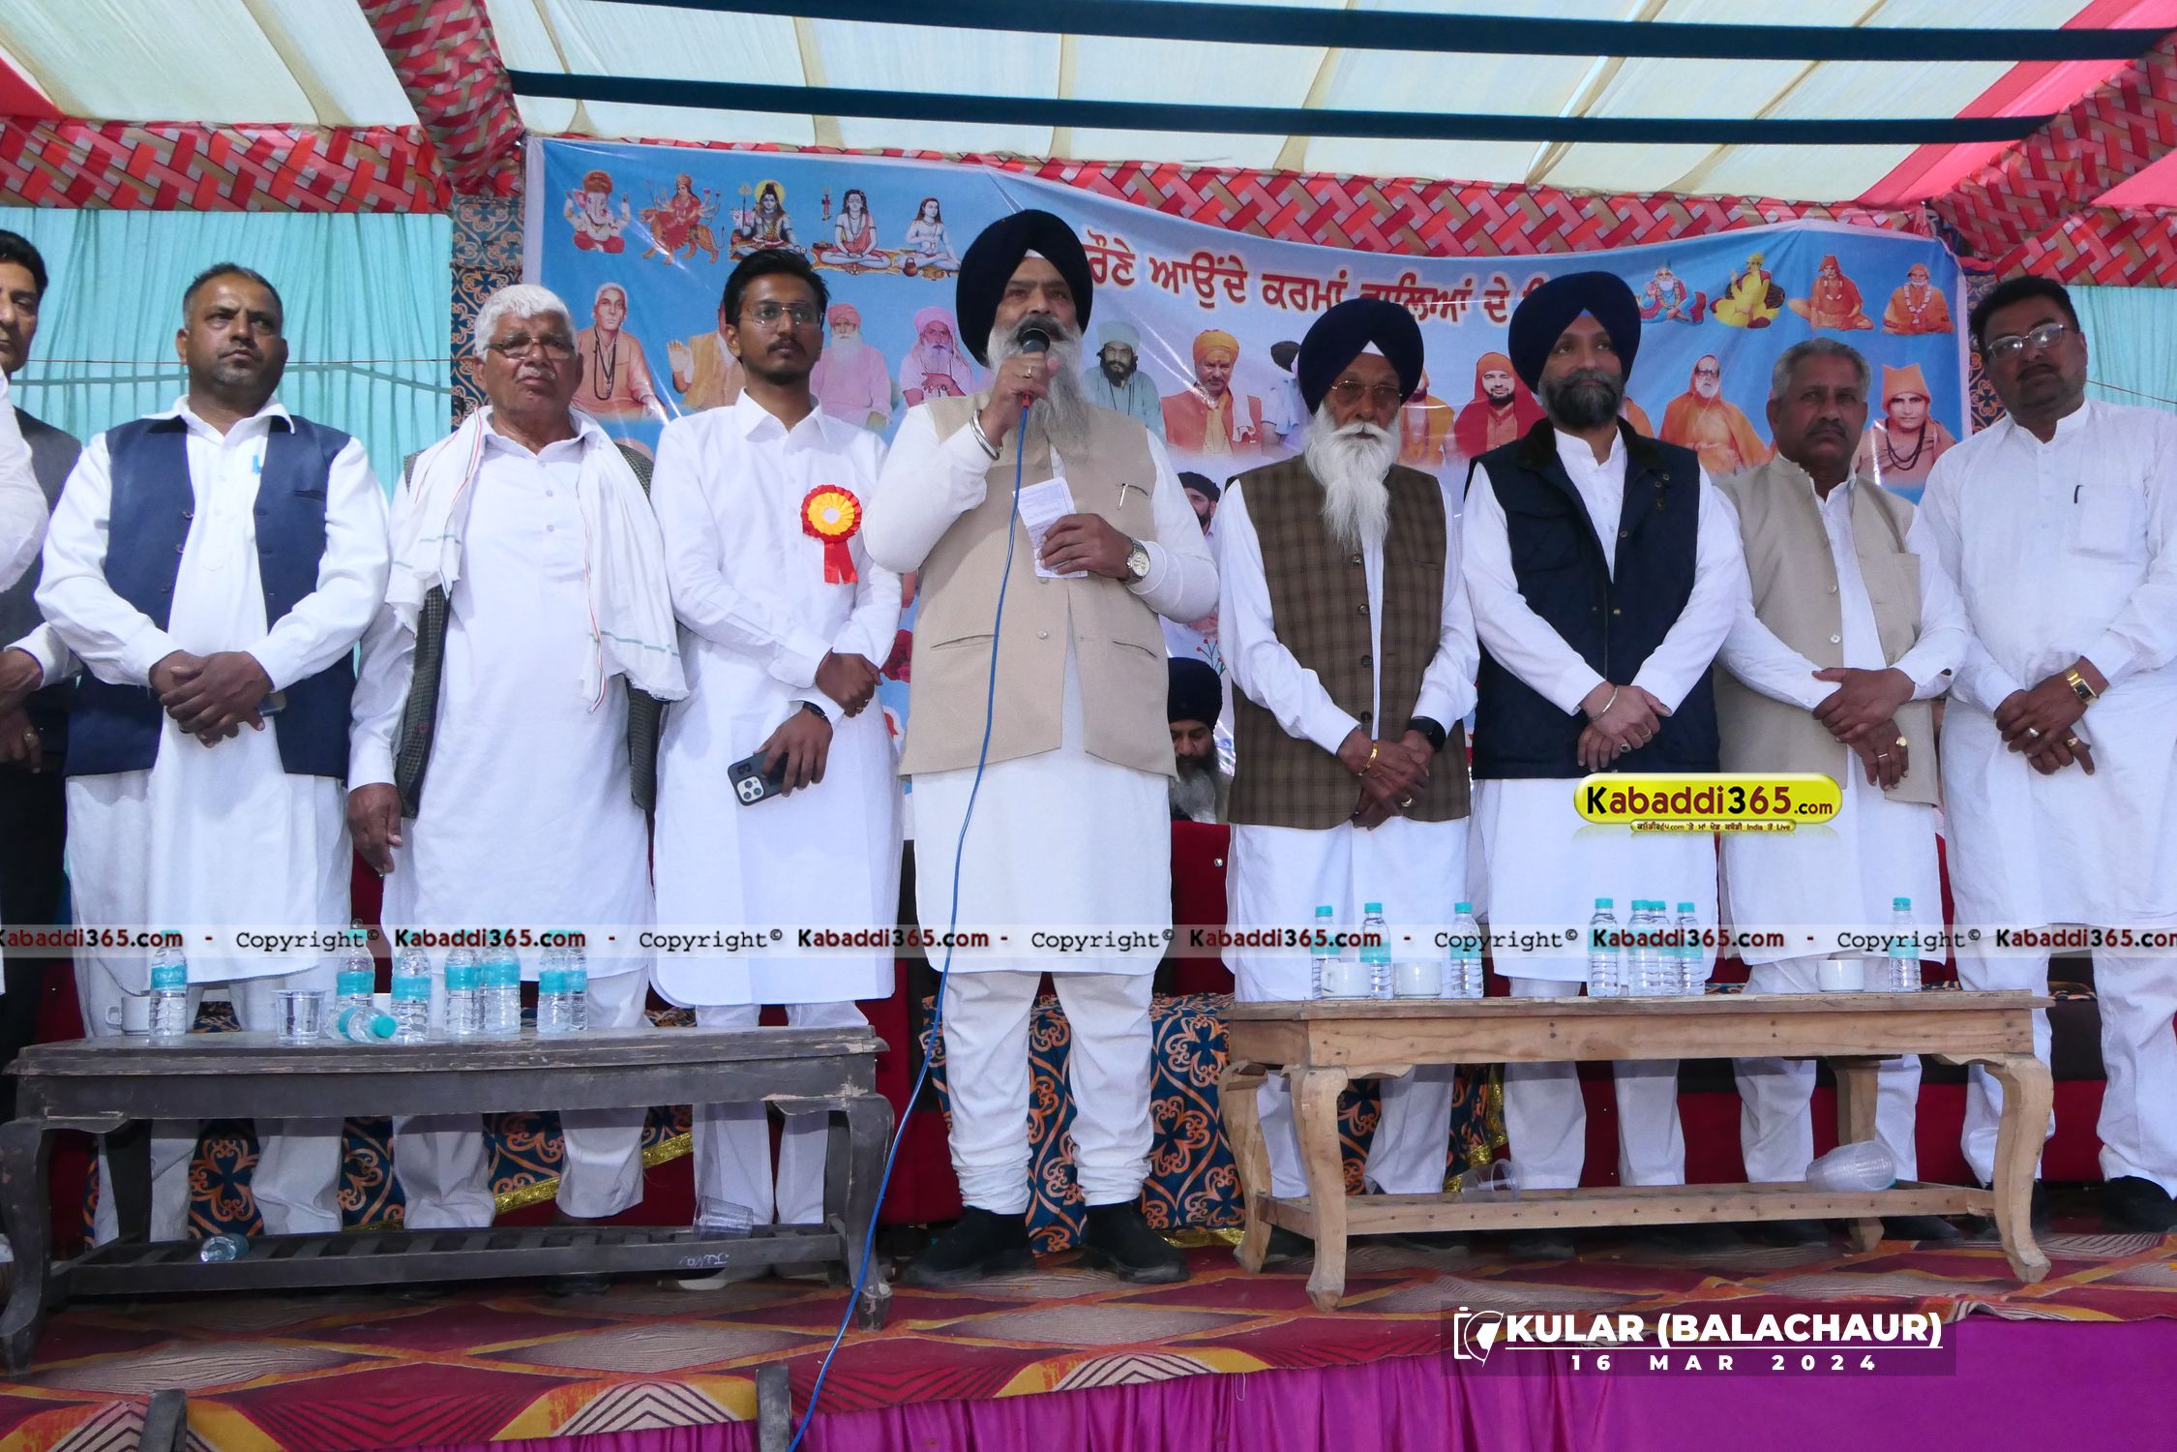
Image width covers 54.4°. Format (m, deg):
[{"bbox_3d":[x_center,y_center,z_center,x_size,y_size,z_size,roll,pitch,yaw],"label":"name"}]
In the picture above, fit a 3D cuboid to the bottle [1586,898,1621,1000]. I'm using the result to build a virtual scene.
[{"bbox_3d":[0.818,0.352,3.361,0.051,0.160,0.051,-1,-7,0],"label":"bottle"}]

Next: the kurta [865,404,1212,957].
[{"bbox_3d":[-0.077,-0.086,3.663,0.570,1.023,0.380,0,-8,-9],"label":"kurta"}]

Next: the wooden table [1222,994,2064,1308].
[{"bbox_3d":[0.845,0.660,3.410,1.180,0.442,0.520,0,-7,-10],"label":"wooden table"}]

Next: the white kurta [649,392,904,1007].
[{"bbox_3d":[-0.537,-0.065,3.631,0.450,1.067,0.340,1,-7,-16],"label":"white kurta"}]

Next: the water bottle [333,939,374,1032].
[{"bbox_3d":[-1.084,0.382,3.130,0.057,0.162,0.057,-1,-6,0],"label":"water bottle"}]

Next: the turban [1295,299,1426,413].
[{"bbox_3d":[0.505,-0.686,3.930,0.230,0.200,0.260,2,-8,-8],"label":"turban"}]

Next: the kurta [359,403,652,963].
[{"bbox_3d":[-0.998,-0.067,3.632,0.530,0.975,0.330,2,-8,-20],"label":"kurta"}]

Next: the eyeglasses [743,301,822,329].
[{"bbox_3d":[-0.562,-0.709,3.761,0.137,0.042,0.140,4,-9,-28],"label":"eyeglasses"}]

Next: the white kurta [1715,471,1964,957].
[{"bbox_3d":[1.398,-0.043,3.965,0.470,0.930,0.340,-2,-7,6],"label":"white kurta"}]

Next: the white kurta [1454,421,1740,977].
[{"bbox_3d":[0.921,-0.043,3.800,0.510,0.990,0.310,-1,-6,0],"label":"white kurta"}]

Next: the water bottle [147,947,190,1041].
[{"bbox_3d":[-1.325,0.371,3.050,0.054,0.155,0.054,-1,-7,0],"label":"water bottle"}]

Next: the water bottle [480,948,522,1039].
[{"bbox_3d":[-0.827,0.364,2.980,0.051,0.160,0.051,-1,-7,0],"label":"water bottle"}]

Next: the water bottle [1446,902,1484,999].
[{"bbox_3d":[0.623,0.371,3.500,0.057,0.162,0.057,-1,-6,0],"label":"water bottle"}]

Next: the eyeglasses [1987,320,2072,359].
[{"bbox_3d":[1.787,-0.714,4.011,0.138,0.045,0.140,-15,-14,26],"label":"eyeglasses"}]

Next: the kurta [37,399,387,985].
[{"bbox_3d":[-1.521,-0.077,3.667,0.550,1.043,0.380,2,-8,-20],"label":"kurta"}]

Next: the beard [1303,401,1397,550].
[{"bbox_3d":[0.477,-0.454,3.840,0.165,0.260,0.130,2,-5,-8],"label":"beard"}]

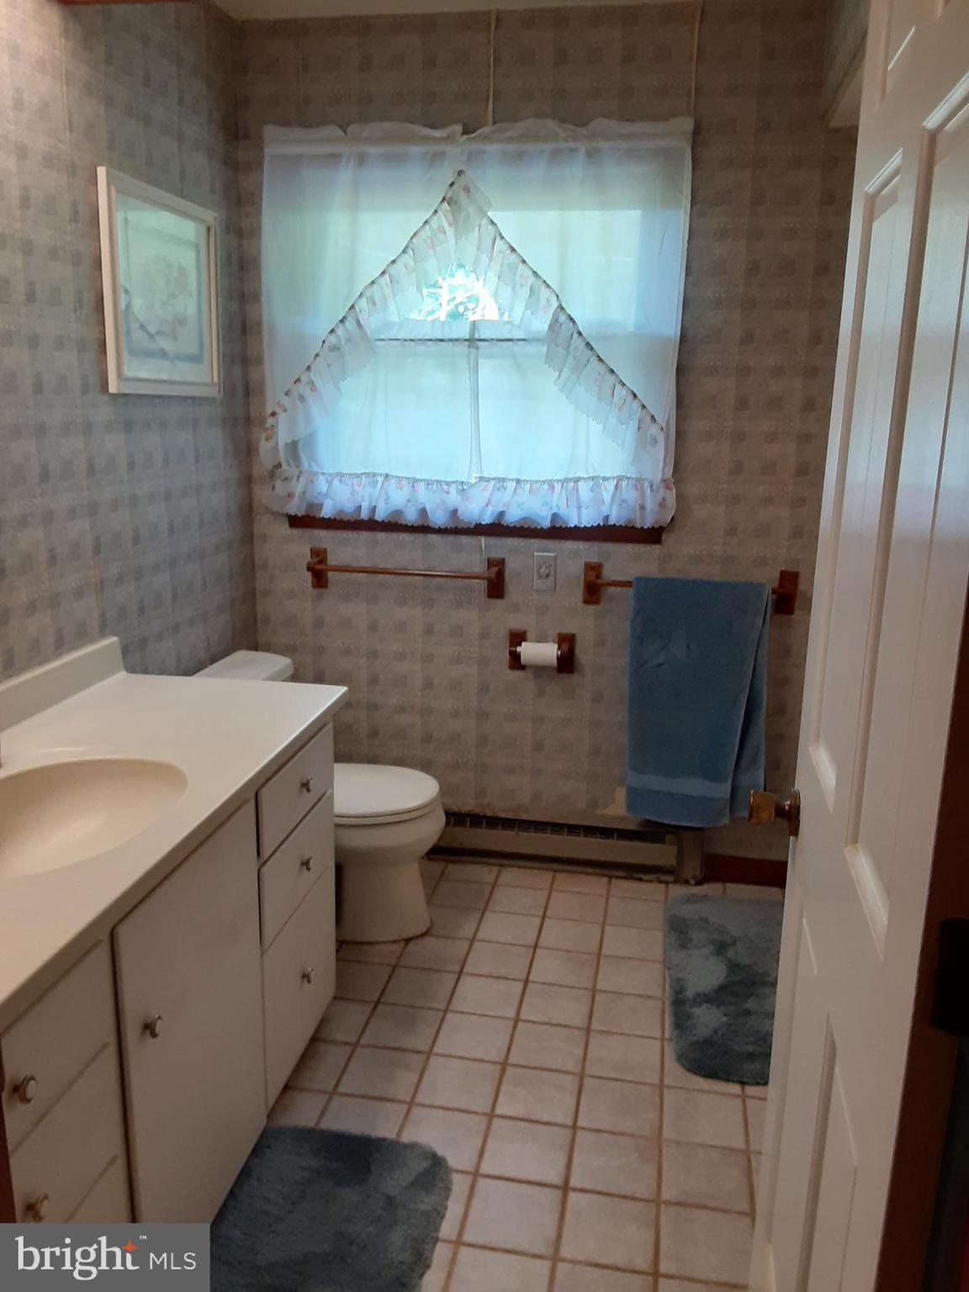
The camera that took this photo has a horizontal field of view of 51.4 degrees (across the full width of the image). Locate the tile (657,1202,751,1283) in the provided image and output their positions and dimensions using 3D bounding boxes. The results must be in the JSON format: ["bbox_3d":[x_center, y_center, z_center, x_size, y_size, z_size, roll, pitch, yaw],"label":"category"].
[{"bbox_3d":[0.379,1.023,1.710,0.156,0.010,0.156,3,13,10],"label":"tile"}]

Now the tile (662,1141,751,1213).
[{"bbox_3d":[0.411,0.994,1.882,0.158,0.010,0.158,3,13,10],"label":"tile"}]

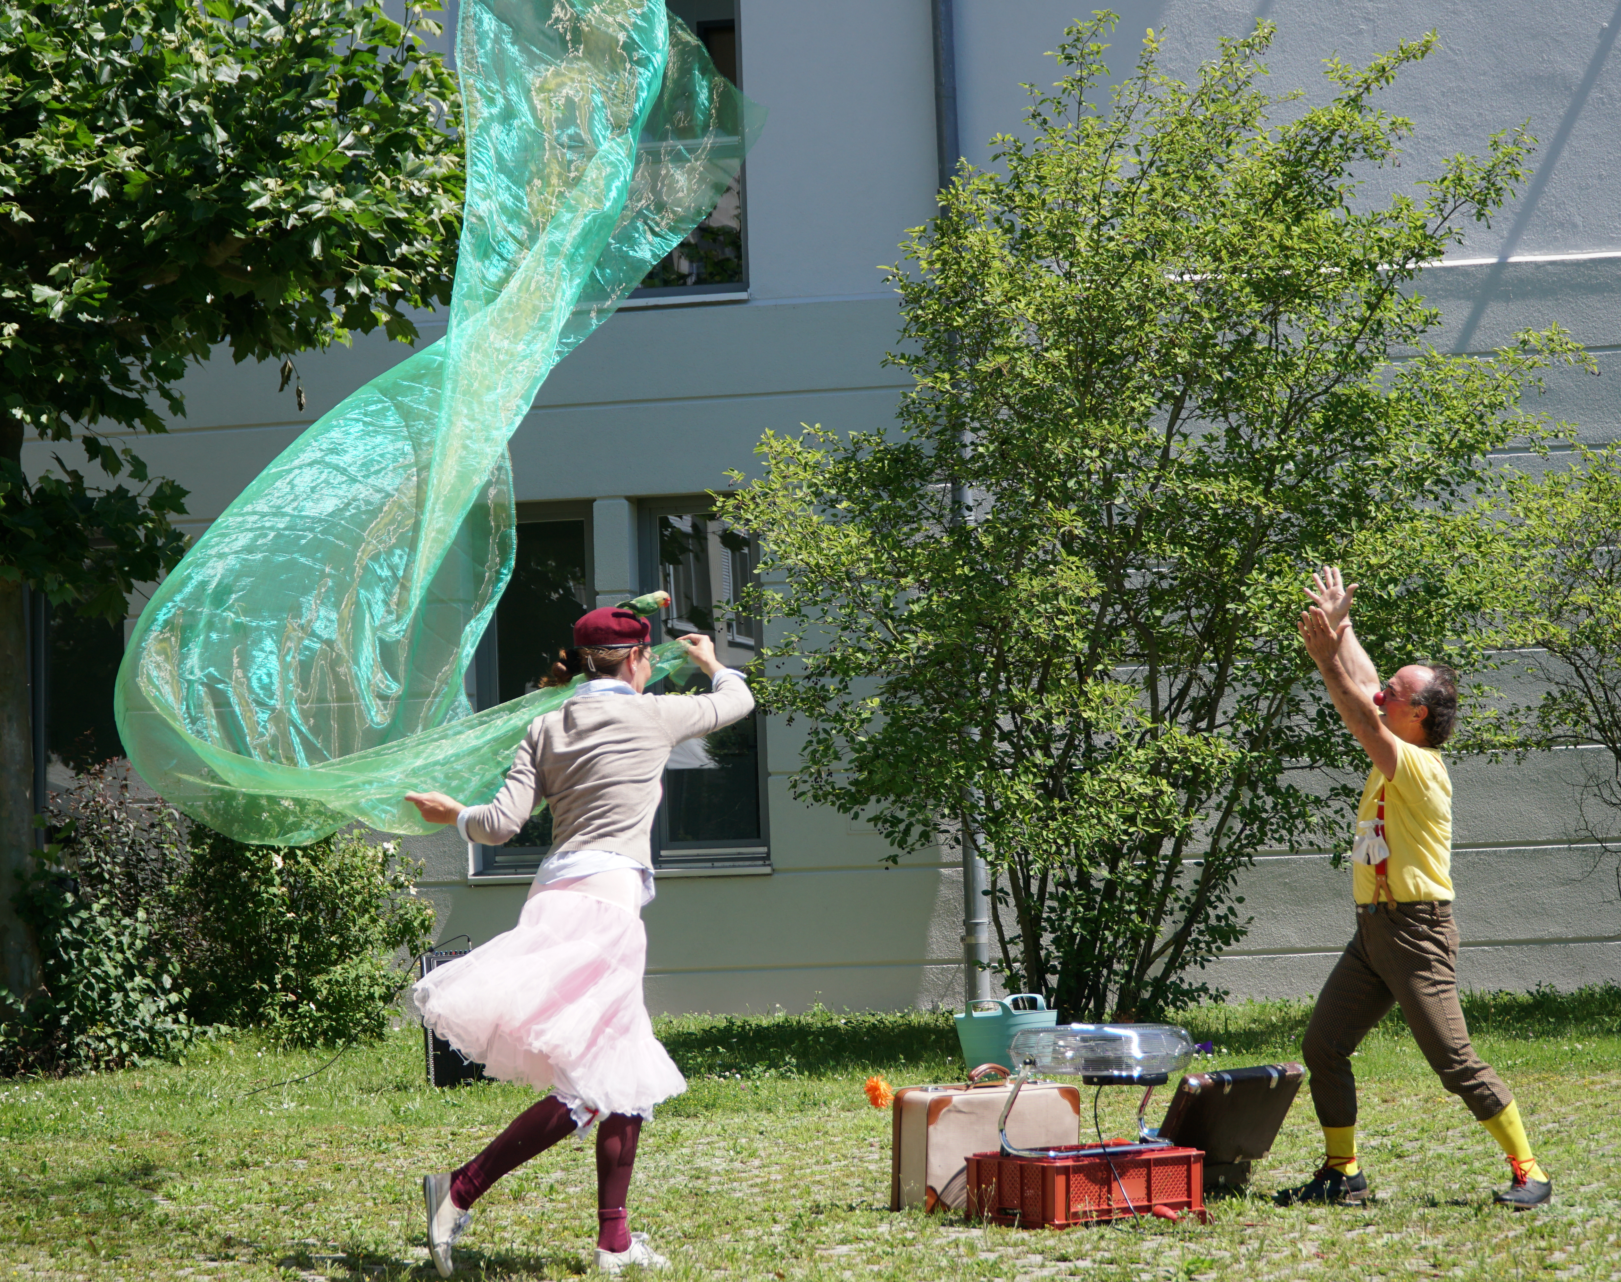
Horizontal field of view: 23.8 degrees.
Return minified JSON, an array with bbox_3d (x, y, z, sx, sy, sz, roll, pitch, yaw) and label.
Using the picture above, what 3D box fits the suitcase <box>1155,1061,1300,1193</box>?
[{"bbox_3d":[1.166,1.532,11.900,0.510,0.380,0.460,0,-2,-44],"label":"suitcase"}]

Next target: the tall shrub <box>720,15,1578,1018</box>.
[{"bbox_3d":[1.663,-0.610,18.800,4.150,4.900,3.400,-3,-4,10],"label":"tall shrub"}]

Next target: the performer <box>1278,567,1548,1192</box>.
[{"bbox_3d":[1.852,0.753,11.750,0.770,1.960,0.530,-2,-4,-6],"label":"performer"}]

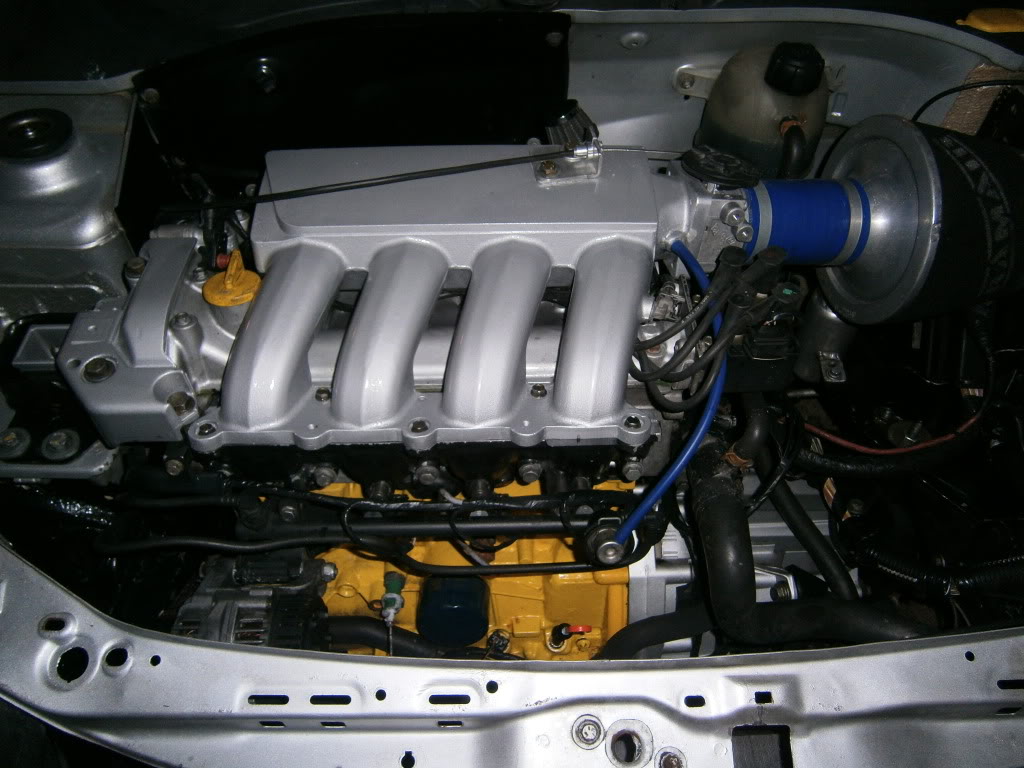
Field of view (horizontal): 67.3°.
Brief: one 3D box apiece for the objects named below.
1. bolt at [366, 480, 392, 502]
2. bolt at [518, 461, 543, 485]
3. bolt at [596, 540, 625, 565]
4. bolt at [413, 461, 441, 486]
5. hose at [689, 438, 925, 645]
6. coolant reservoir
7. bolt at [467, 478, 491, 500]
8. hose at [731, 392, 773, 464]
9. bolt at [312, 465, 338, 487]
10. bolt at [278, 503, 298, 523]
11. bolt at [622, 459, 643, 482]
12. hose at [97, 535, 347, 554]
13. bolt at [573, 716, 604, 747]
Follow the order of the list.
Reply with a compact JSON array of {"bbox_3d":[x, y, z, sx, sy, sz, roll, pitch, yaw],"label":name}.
[{"bbox_3d":[-0.121,0.099,0.705,0.021,0.021,0.020,0,37,0],"label":"bolt"},{"bbox_3d":[0.017,0.080,0.695,0.021,0.021,0.016,0,29,0],"label":"bolt"},{"bbox_3d":[0.087,0.149,0.680,0.023,0.023,0.016,0,24,0],"label":"bolt"},{"bbox_3d":[-0.076,0.082,0.695,0.021,0.021,0.016,0,29,0],"label":"bolt"},{"bbox_3d":[0.265,0.137,0.680,0.218,0.148,0.153,0,57,0],"label":"hose"},{"bbox_3d":[0.260,-0.274,0.805,0.135,0.155,0.130,0,57,0],"label":"coolant reservoir"},{"bbox_3d":[-0.031,0.097,0.705,0.021,0.021,0.020,0,37,0],"label":"bolt"},{"bbox_3d":[0.226,0.041,0.725,0.042,0.050,0.080,0,57,0],"label":"hose"},{"bbox_3d":[-0.169,0.084,0.695,0.021,0.021,0.016,0,29,0],"label":"bolt"},{"bbox_3d":[-0.206,0.119,0.710,0.016,0.016,0.013,0,30,0],"label":"bolt"},{"bbox_3d":[0.108,0.079,0.695,0.018,0.018,0.015,0,30,0],"label":"bolt"},{"bbox_3d":[-0.281,0.153,0.735,0.235,0.016,0.018,0,57,0],"label":"hose"},{"bbox_3d":[0.055,0.251,0.555,0.022,0.012,0.022,0,57,0],"label":"bolt"}]

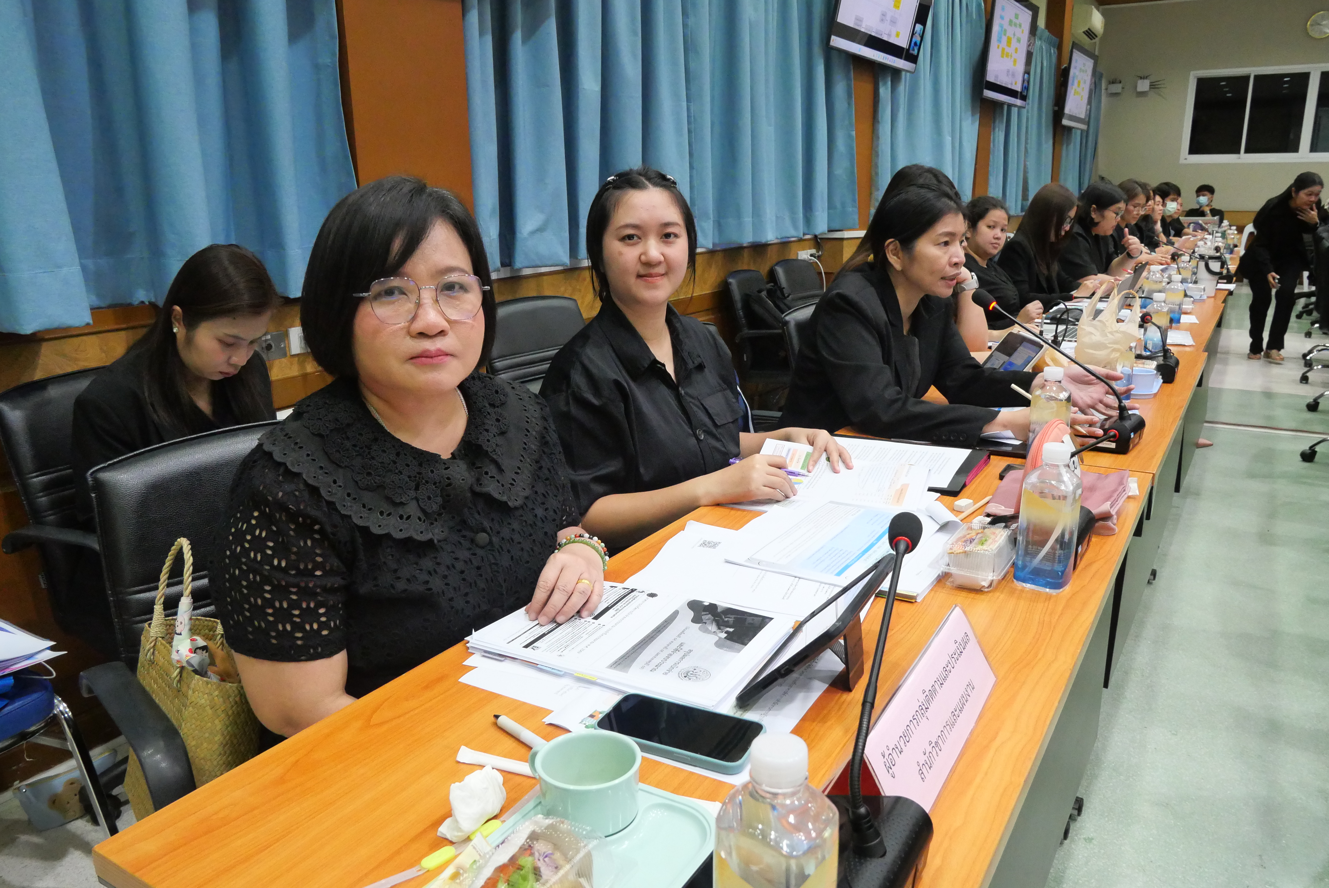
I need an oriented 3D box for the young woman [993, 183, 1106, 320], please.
[{"bbox_3d":[1.649,-0.449,3.759,0.650,1.260,0.490,9,19,33],"label":"young woman"}]

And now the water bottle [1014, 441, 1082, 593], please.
[{"bbox_3d":[0.506,0.089,1.147,0.067,0.186,0.067,9,19,33],"label":"water bottle"}]

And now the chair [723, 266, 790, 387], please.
[{"bbox_3d":[0.579,-0.288,3.873,0.600,0.930,0.600,6,17,25],"label":"chair"}]

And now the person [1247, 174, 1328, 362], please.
[{"bbox_3d":[4.447,-1.254,6.324,0.450,1.310,0.520,-10,18,-30],"label":"person"}]

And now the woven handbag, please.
[{"bbox_3d":[-0.575,0.295,1.080,0.140,0.390,0.250,-15,21,-40],"label":"woven handbag"}]

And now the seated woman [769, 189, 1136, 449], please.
[{"bbox_3d":[0.571,0.065,2.015,0.800,1.260,0.520,9,19,33],"label":"seated woman"}]

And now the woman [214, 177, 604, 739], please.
[{"bbox_3d":[-0.237,0.355,1.006,0.510,1.280,0.640,-12,19,-33],"label":"woman"}]

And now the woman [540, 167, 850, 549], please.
[{"bbox_3d":[0.075,0.193,1.521,0.530,1.300,0.650,-16,21,-42],"label":"woman"}]

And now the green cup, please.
[{"bbox_3d":[-0.068,0.277,0.739,0.104,0.054,0.086,10,19,34],"label":"green cup"}]

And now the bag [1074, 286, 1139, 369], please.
[{"bbox_3d":[1.240,-0.331,2.486,0.190,0.240,0.150,9,19,33],"label":"bag"}]

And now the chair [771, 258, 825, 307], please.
[{"bbox_3d":[0.895,-0.471,4.501,0.600,0.930,0.600,9,19,33],"label":"chair"}]

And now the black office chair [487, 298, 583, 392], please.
[{"bbox_3d":[-0.186,-0.011,2.945,0.600,0.930,0.600,10,19,35],"label":"black office chair"}]

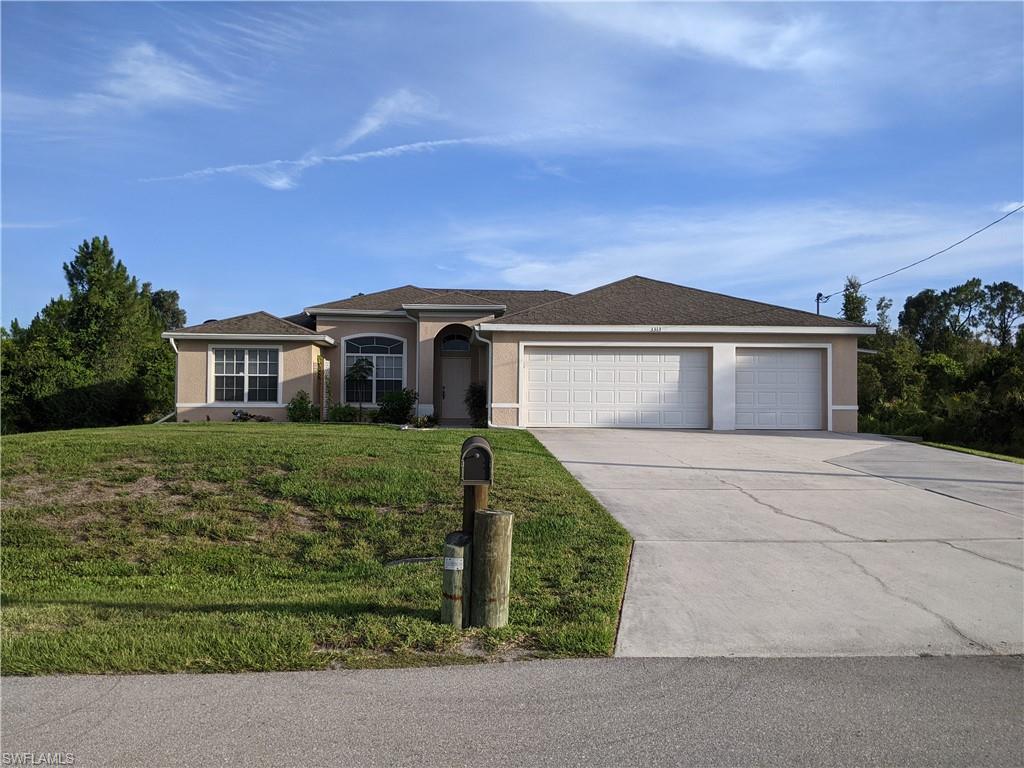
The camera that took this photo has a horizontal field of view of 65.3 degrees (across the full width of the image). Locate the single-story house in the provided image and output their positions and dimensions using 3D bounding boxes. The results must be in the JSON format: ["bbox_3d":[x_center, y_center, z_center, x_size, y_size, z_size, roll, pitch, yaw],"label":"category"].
[{"bbox_3d":[-0.720,-1.130,28.400,19.600,4.800,16.500,1,-1,-2],"label":"single-story house"}]

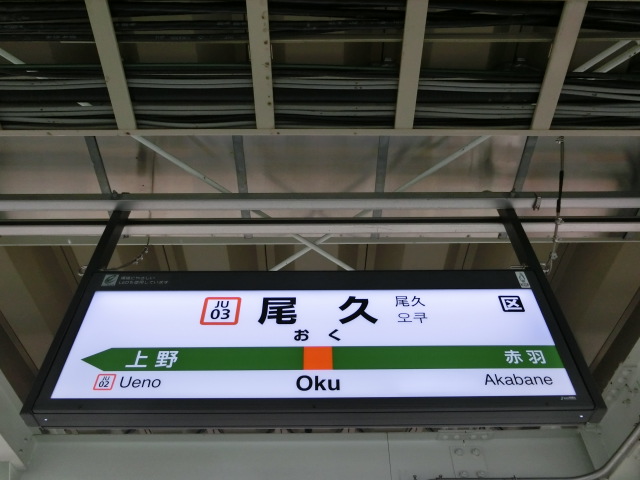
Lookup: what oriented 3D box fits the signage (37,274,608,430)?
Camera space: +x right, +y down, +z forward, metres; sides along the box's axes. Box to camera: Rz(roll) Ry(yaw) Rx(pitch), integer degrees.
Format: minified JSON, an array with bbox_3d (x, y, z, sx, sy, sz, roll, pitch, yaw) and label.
[{"bbox_3d":[-0.015,0.333,1.763,1.680,0.556,0.088,0,-48,-1],"label":"signage"}]

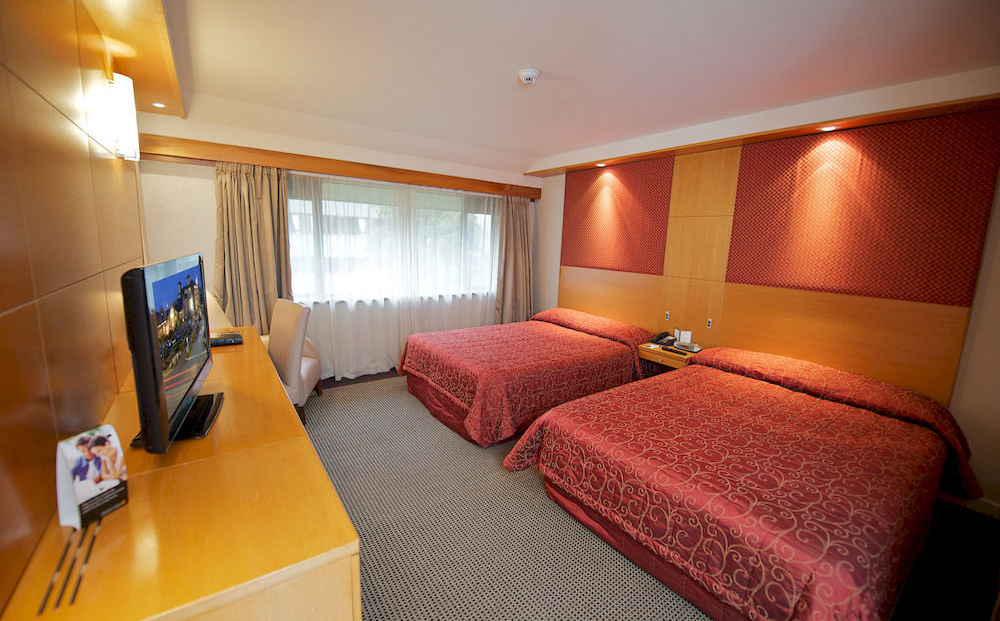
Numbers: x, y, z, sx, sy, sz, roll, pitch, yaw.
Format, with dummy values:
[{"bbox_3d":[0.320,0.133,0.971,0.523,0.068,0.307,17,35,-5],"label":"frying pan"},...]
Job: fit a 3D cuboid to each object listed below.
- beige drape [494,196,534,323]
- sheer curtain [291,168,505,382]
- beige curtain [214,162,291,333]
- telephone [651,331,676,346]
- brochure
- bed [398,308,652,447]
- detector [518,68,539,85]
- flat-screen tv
[{"bbox_3d":[0.222,-0.438,5.205,0.612,2.050,0.150,-5,13,-36],"label":"beige drape"},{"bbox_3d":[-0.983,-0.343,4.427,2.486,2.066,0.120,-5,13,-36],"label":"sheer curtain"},{"bbox_3d":[-2.155,-0.212,3.468,0.551,2.046,0.150,-5,13,-36],"label":"beige curtain"},{"bbox_3d":[1.592,0.269,3.772,0.190,0.090,0.200,10,13,37],"label":"telephone"},{"bbox_3d":[-1.068,0.428,1.013,0.059,0.230,0.104,4,10,12],"label":"brochure"},{"bbox_3d":[0.274,0.483,4.010,2.104,0.711,1.499,-5,13,-36],"label":"bed"},{"bbox_3d":[0.175,-1.431,2.366,0.110,0.050,0.110,2,10,0],"label":"detector"},{"bbox_3d":[-1.304,0.103,1.597,0.242,0.645,1.008,-4,12,-29],"label":"flat-screen tv"}]

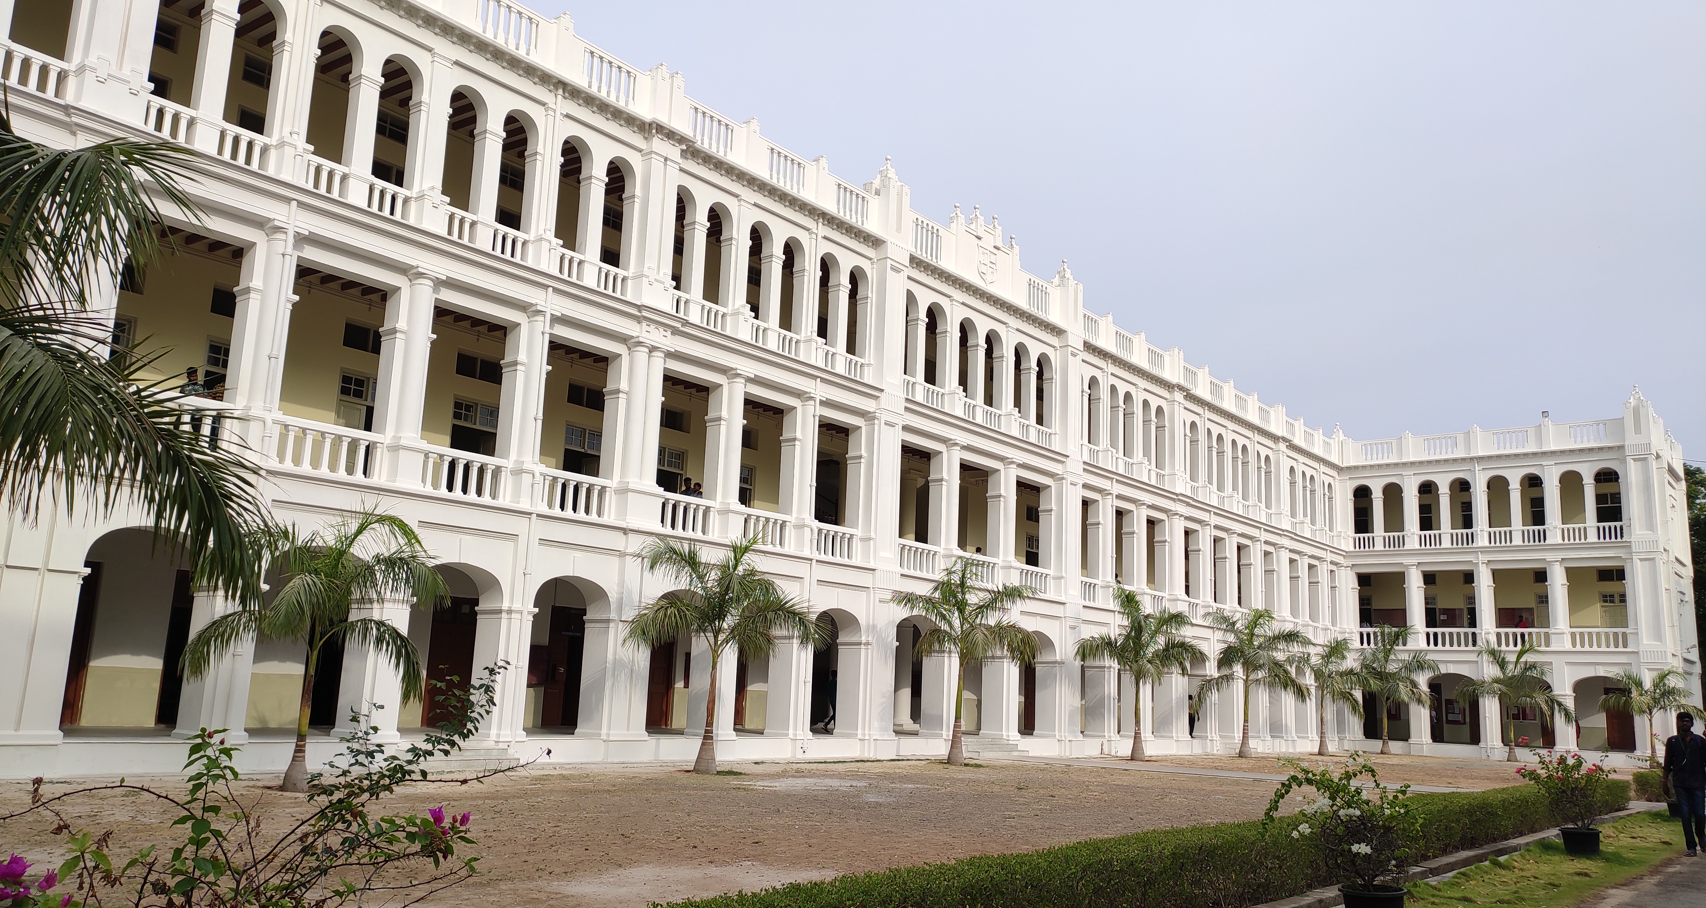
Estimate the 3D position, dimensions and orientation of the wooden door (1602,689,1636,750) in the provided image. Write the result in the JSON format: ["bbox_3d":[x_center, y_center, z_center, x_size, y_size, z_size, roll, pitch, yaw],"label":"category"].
[{"bbox_3d":[35.929,12.413,57.618,1.320,2.836,0.120,-6,-14,38],"label":"wooden door"}]

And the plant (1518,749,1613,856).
[{"bbox_3d":[8.227,4.017,14.214,0.923,1.195,0.875,-4,-12,30],"label":"plant"}]

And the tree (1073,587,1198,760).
[{"bbox_3d":[8.819,6.806,38.365,3.656,5.250,3.656,-6,-14,38],"label":"tree"}]

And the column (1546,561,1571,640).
[{"bbox_3d":[31.520,6.380,55.134,0.556,3.234,0.714,-7,-14,38],"label":"column"}]

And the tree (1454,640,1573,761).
[{"bbox_3d":[29.082,10.820,54.201,4.551,5.220,4.551,-6,-14,38],"label":"tree"}]

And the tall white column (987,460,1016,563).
[{"bbox_3d":[4.742,1.823,38.610,0.749,3.216,0.640,-6,-14,38],"label":"tall white column"}]

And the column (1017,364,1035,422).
[{"bbox_3d":[5.763,-1.874,40.296,0.391,1.926,0.439,-6,-14,38],"label":"column"}]

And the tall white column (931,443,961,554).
[{"bbox_3d":[2.656,1.295,34.818,0.693,3.087,0.504,-7,-14,38],"label":"tall white column"}]

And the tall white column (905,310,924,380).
[{"bbox_3d":[1.830,-2.964,35.514,0.397,1.900,0.469,-6,-14,38],"label":"tall white column"}]

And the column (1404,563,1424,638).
[{"bbox_3d":[26.790,6.920,58.919,0.556,3.234,0.714,-7,-14,38],"label":"column"}]

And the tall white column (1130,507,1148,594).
[{"bbox_3d":[10.167,3.371,43.908,0.693,3.087,0.504,-7,-14,38],"label":"tall white column"}]

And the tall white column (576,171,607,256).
[{"bbox_3d":[-5.420,-4.852,25.384,0.390,1.800,0.390,-7,-14,39],"label":"tall white column"}]

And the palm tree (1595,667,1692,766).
[{"bbox_3d":[31.506,10.399,48.703,3.500,4.000,3.400,-7,-14,39],"label":"palm tree"}]

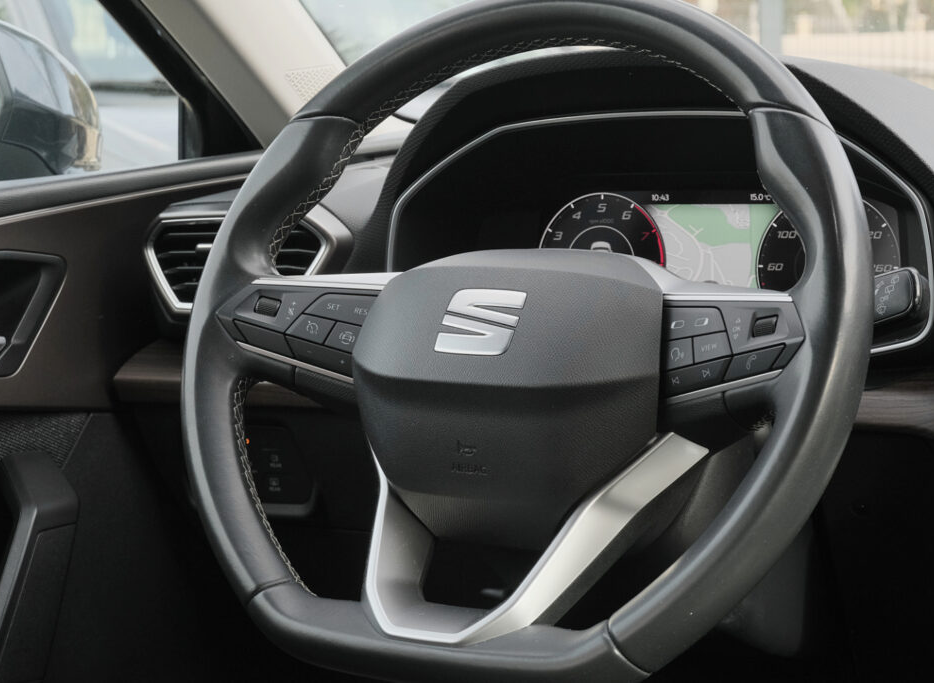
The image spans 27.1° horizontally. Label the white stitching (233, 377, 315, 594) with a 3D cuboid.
[{"bbox_3d":[-0.098,0.074,0.985,0.028,0.133,0.014,-31,-30,14],"label":"white stitching"}]

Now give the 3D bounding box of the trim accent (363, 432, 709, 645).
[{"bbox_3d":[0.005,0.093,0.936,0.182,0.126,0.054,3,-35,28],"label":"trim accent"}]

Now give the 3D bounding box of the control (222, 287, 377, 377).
[{"bbox_3d":[-0.085,-0.004,1.008,0.088,0.045,0.026,6,-16,18],"label":"control"}]

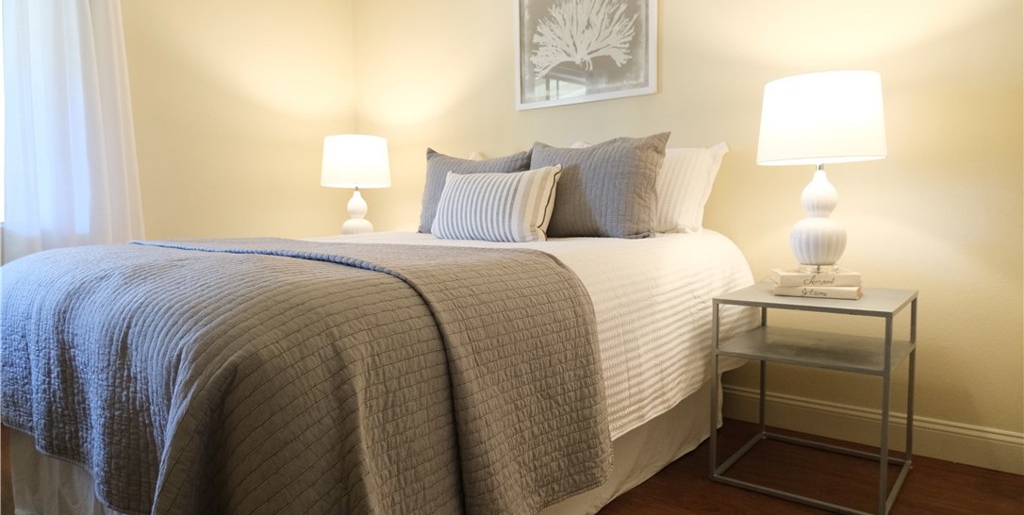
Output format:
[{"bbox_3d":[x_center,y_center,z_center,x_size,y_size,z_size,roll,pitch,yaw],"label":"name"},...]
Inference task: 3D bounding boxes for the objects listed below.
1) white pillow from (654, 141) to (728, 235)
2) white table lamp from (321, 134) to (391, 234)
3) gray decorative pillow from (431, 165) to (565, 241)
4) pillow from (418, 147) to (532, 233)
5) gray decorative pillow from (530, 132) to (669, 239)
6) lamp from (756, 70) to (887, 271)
[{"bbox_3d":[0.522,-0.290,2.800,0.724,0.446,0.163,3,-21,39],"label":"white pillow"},{"bbox_3d":[-0.840,-0.335,3.562,0.379,0.618,0.379,3,6,39],"label":"white table lamp"},{"bbox_3d":[-0.074,-0.217,2.630,0.603,0.307,0.151,3,-17,39],"label":"gray decorative pillow"},{"bbox_3d":[-0.173,-0.313,3.053,0.657,0.428,0.175,3,-12,39],"label":"pillow"},{"bbox_3d":[0.317,-0.282,2.610,0.639,0.428,0.181,3,-13,39],"label":"gray decorative pillow"},{"bbox_3d":[0.998,-0.257,2.120,0.379,0.618,0.379,3,6,39],"label":"lamp"}]

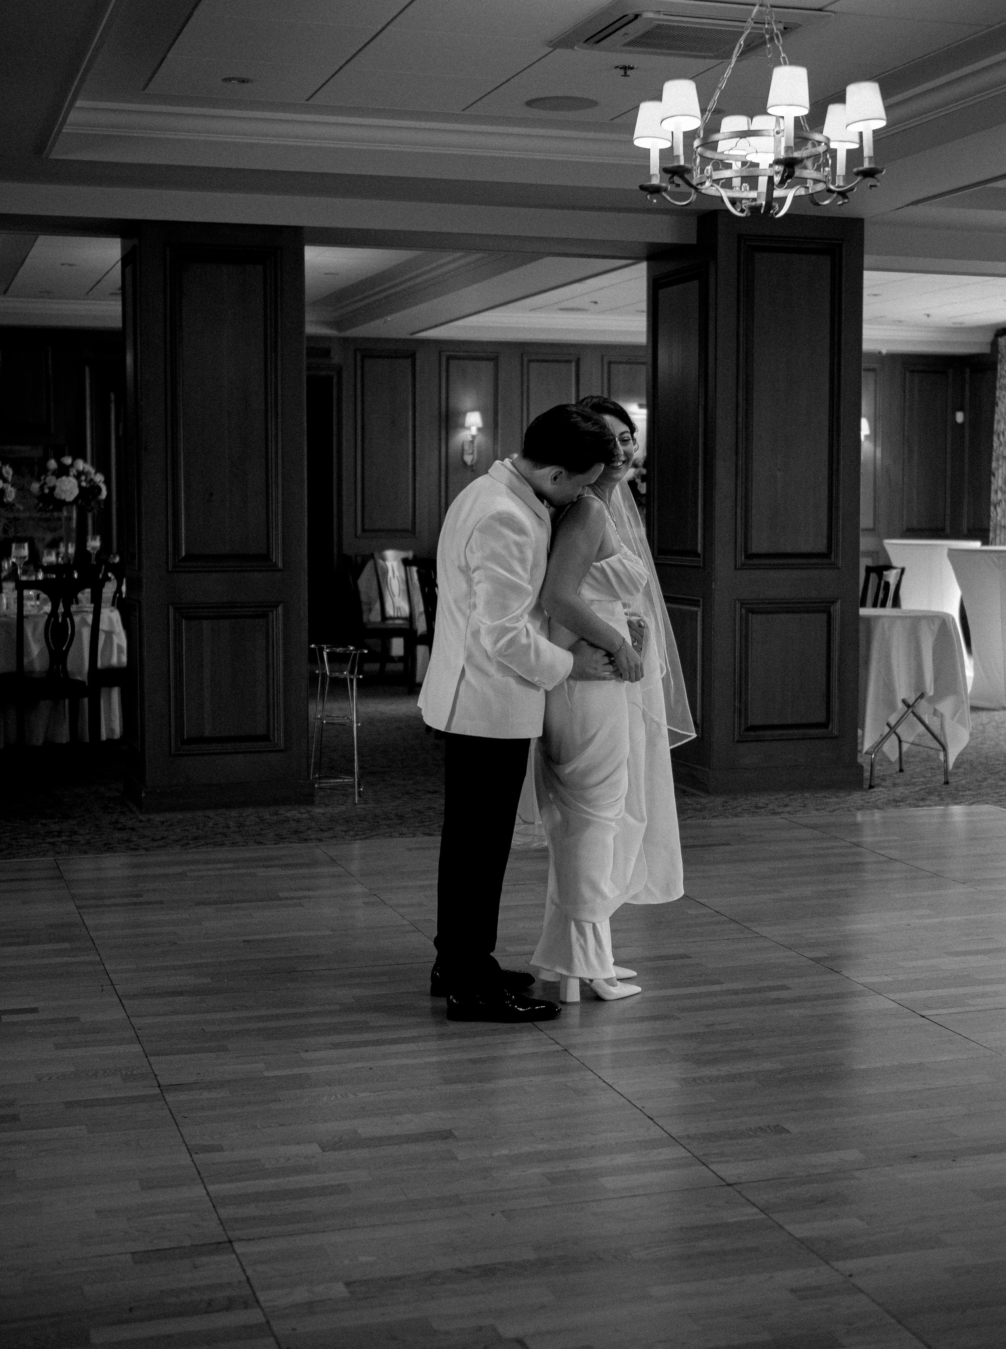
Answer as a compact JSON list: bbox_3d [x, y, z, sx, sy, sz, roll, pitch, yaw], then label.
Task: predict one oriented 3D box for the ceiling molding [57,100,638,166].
[{"bbox_3d":[-0.314,-2.173,7.886,2.954,0.112,0.140,-2,6,-17],"label":"ceiling molding"}]

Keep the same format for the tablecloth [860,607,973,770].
[{"bbox_3d":[1.949,0.065,9.598,0.714,0.756,0.644,-2,6,-17],"label":"tablecloth"}]

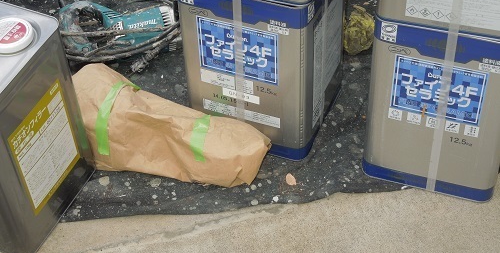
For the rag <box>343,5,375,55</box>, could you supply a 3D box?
[{"bbox_3d":[0.233,-0.204,1.868,0.080,0.075,0.085,3,44,6],"label":"rag"}]

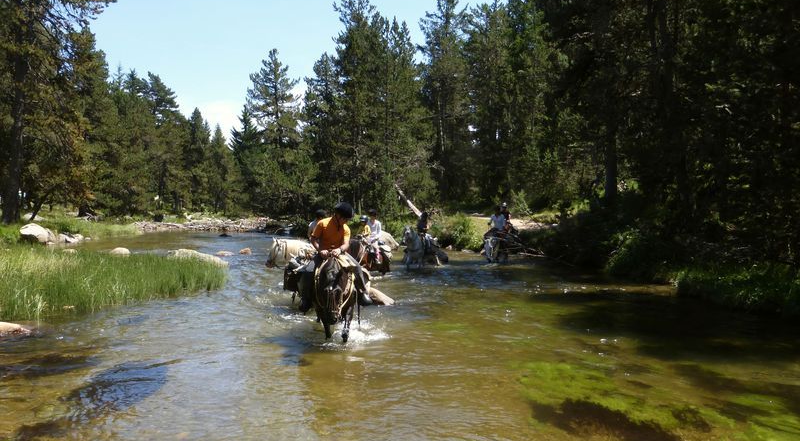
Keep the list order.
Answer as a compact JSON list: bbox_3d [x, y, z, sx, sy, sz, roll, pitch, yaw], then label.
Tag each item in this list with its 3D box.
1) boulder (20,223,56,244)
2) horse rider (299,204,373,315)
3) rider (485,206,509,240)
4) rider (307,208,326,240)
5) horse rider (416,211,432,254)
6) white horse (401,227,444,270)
[{"bbox_3d":[-20.200,0.760,31.000,1.800,1.120,1.400,0,1,-33],"label":"boulder"},{"bbox_3d":[-0.930,0.480,7.900,0.880,1.480,0.750,0,1,-12],"label":"horse rider"},{"bbox_3d":[3.350,0.170,19.200,0.750,1.350,0.650,0,1,18],"label":"rider"},{"bbox_3d":[-1.620,0.460,11.200,0.700,1.380,0.600,0,1,-22],"label":"rider"},{"bbox_3d":[0.810,0.380,17.900,0.600,1.420,0.650,0,1,28],"label":"horse rider"},{"bbox_3d":[0.790,0.970,17.900,0.620,1.580,2.100,0,1,28],"label":"white horse"}]

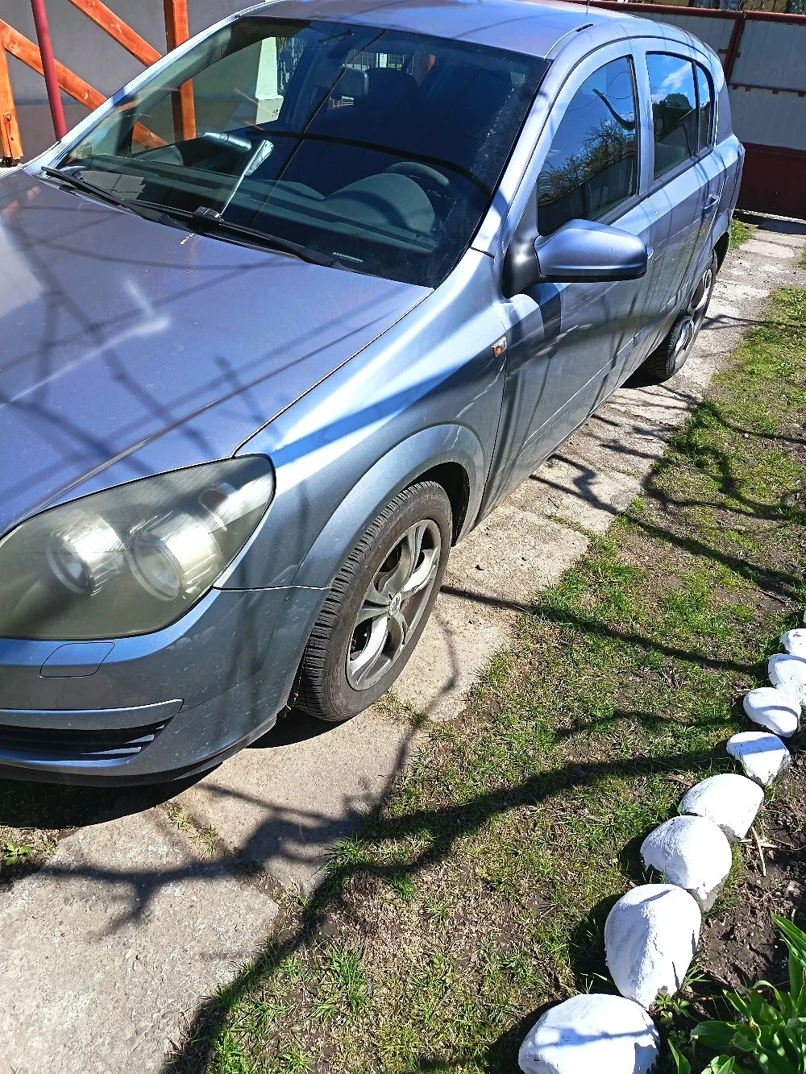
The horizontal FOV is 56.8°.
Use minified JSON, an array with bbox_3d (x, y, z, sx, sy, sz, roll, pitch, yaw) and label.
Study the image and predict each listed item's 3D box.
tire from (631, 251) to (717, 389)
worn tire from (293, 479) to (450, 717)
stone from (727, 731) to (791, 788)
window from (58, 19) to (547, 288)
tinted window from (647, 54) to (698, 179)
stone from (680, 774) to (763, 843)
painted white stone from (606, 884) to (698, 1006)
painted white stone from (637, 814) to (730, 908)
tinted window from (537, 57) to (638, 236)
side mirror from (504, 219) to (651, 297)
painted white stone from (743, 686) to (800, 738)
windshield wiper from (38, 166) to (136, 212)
[{"bbox_3d":[1.341,-1.093,3.662,0.210,0.630,0.630,25,41,24],"label":"tire"},{"bbox_3d":[-0.091,0.138,1.855,0.210,0.630,0.630,22,40,21],"label":"worn tire"},{"bbox_3d":[0.892,0.545,1.867,0.140,0.112,0.118,25,41,24],"label":"stone"},{"bbox_3d":[-0.339,-1.127,1.999,1.420,0.130,0.940,25,69,24],"label":"window"},{"bbox_3d":[0.963,-1.495,2.634,0.050,0.360,0.550,7,32,35],"label":"tinted window"},{"bbox_3d":[0.725,0.630,1.706,0.235,0.145,0.138,-17,42,-26],"label":"stone"},{"bbox_3d":[0.487,0.788,1.454,0.162,0.160,0.250,27,42,26],"label":"painted white stone"},{"bbox_3d":[0.622,0.692,1.611,0.170,0.145,0.185,-7,39,-16],"label":"painted white stone"},{"bbox_3d":[0.525,-1.103,2.088,0.050,0.410,0.810,7,32,35],"label":"tinted window"},{"bbox_3d":[0.424,-0.673,1.770,0.250,0.165,0.200,25,41,24],"label":"side mirror"},{"bbox_3d":[0.987,0.466,1.987,0.118,0.108,0.147,-21,44,-30],"label":"painted white stone"},{"bbox_3d":[-0.883,-0.963,2.046,0.070,0.050,0.500,-28,48,-36],"label":"windshield wiper"}]

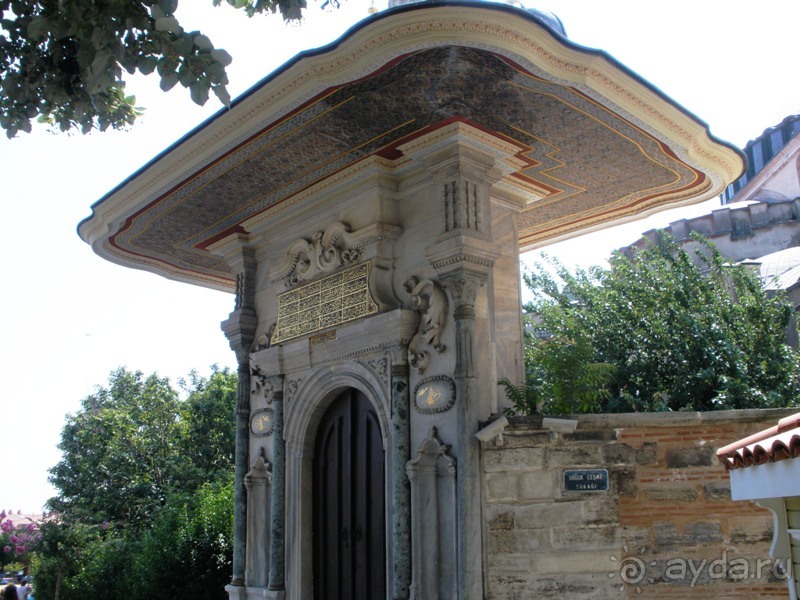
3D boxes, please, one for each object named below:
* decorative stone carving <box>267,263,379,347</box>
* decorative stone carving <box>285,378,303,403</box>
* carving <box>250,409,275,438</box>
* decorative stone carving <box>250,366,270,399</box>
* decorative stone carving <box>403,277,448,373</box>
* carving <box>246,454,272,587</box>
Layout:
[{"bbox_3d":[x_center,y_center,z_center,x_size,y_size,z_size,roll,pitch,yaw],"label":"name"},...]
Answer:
[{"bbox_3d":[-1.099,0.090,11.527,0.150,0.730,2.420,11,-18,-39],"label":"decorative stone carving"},{"bbox_3d":[-1.521,1.311,12.053,0.070,0.360,0.420,11,-18,-39],"label":"decorative stone carving"},{"bbox_3d":[-2.089,1.862,12.642,0.080,0.450,0.700,11,-18,-39],"label":"carving"},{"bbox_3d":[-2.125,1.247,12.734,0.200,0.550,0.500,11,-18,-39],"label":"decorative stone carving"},{"bbox_3d":[0.325,0.275,9.986,0.220,1.130,0.660,11,-18,-39],"label":"decorative stone carving"},{"bbox_3d":[-2.073,3.173,12.238,0.200,1.900,0.700,11,-18,-39],"label":"carving"}]

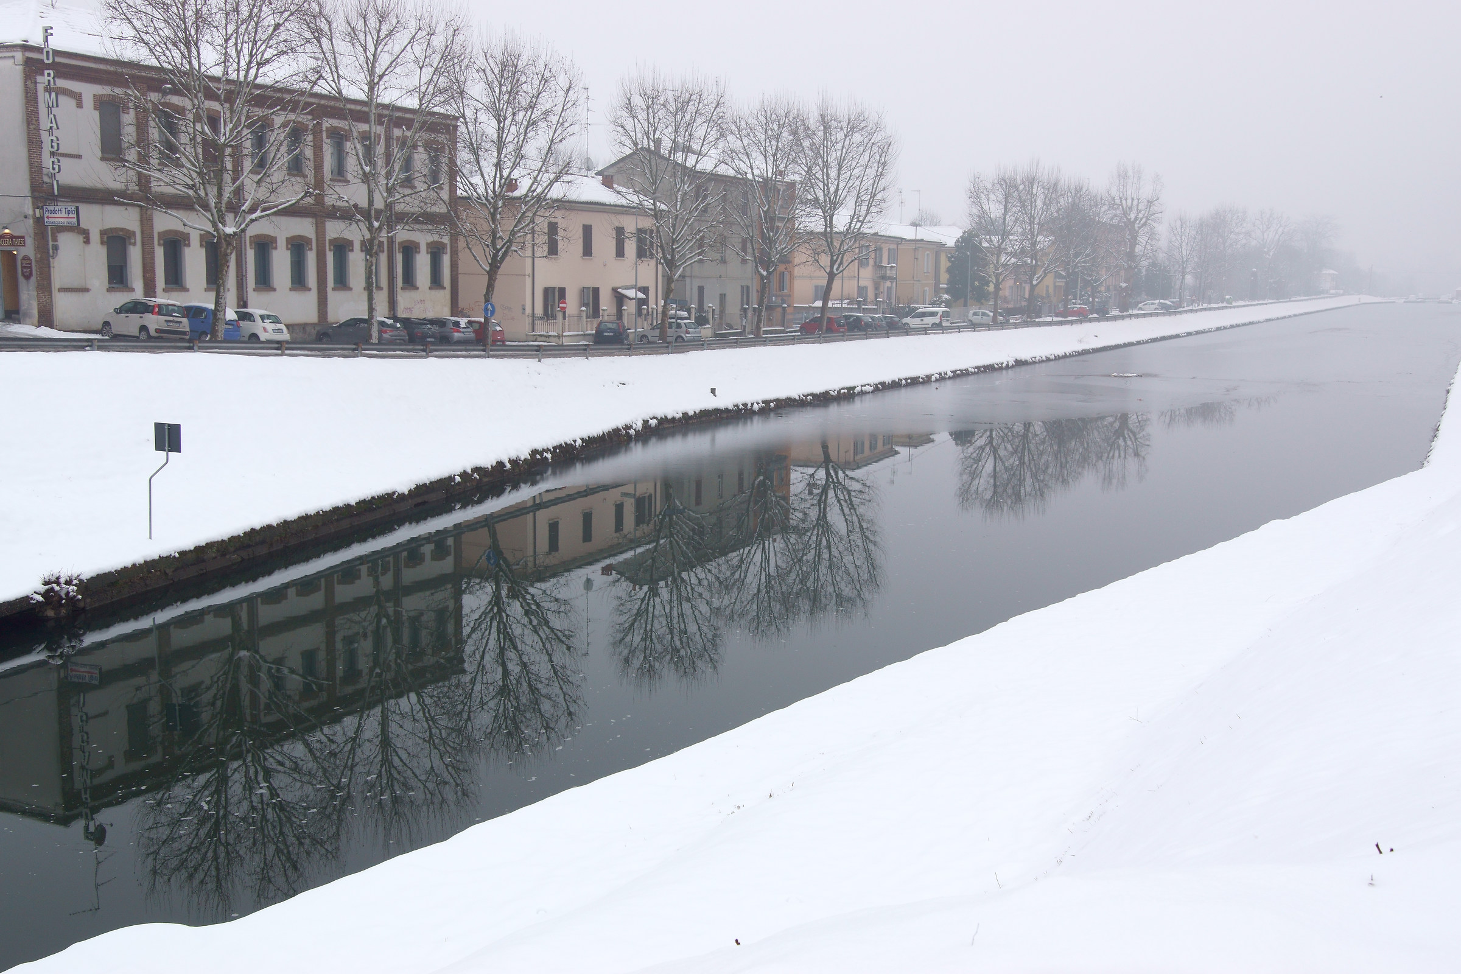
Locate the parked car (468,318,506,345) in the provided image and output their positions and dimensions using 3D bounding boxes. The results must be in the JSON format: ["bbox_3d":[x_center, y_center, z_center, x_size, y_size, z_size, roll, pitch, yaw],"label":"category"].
[{"bbox_3d":[-13.090,-7.606,73.000,3.600,1.500,1.600,6,10,31],"label":"parked car"}]

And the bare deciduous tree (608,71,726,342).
[{"bbox_3d":[-3.790,-16.510,87.361,7.080,16.000,7.080,0,8,-3],"label":"bare deciduous tree"}]

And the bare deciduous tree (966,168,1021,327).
[{"bbox_3d":[26.783,-24.300,148.729,5.420,15.590,5.420,2,8,10],"label":"bare deciduous tree"}]

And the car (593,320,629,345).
[{"bbox_3d":[-6.686,-8.511,81.500,1.690,1.460,3.920,-1,8,-11],"label":"car"}]

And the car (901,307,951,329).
[{"bbox_3d":[18.266,-15.613,135.949,4.390,1.860,1.830,7,10,34],"label":"car"}]

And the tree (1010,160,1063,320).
[{"bbox_3d":[33.775,-27.011,161.000,6.000,17.600,6.000,3,9,12],"label":"tree"}]

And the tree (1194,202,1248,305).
[{"bbox_3d":[94.632,-44.670,282.000,10.000,19.300,10.000,4,9,18],"label":"tree"}]

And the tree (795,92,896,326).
[{"bbox_3d":[8.675,-19.917,109.020,7.360,17.540,7.360,1,8,4],"label":"tree"}]

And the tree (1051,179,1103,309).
[{"bbox_3d":[41.064,-28.339,174.492,6.080,16.510,6.080,3,9,13],"label":"tree"}]

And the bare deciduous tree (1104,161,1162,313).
[{"bbox_3d":[56.251,-34.645,203.725,8.080,20.870,8.080,3,9,15],"label":"bare deciduous tree"}]

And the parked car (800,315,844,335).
[{"bbox_3d":[7.004,-12.053,110.000,1.640,1.480,3.550,-6,11,-40],"label":"parked car"}]

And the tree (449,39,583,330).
[{"bbox_3d":[-10.344,-13.925,69.500,6.500,15.100,6.500,0,8,-9],"label":"tree"}]

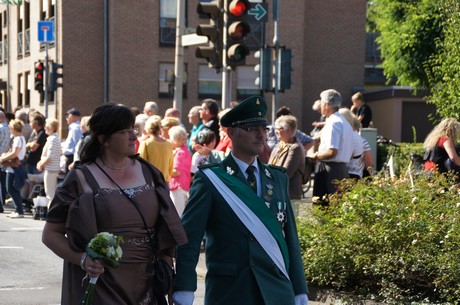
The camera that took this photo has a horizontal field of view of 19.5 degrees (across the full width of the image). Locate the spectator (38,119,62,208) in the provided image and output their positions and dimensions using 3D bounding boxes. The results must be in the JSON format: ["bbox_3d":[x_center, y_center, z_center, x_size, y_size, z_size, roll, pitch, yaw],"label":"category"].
[{"bbox_3d":[-2.966,0.251,22.000,0.400,1.620,0.480,1,2,20],"label":"spectator"}]

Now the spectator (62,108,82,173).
[{"bbox_3d":[-2.665,0.136,22.800,0.380,1.770,0.500,1,2,20],"label":"spectator"}]

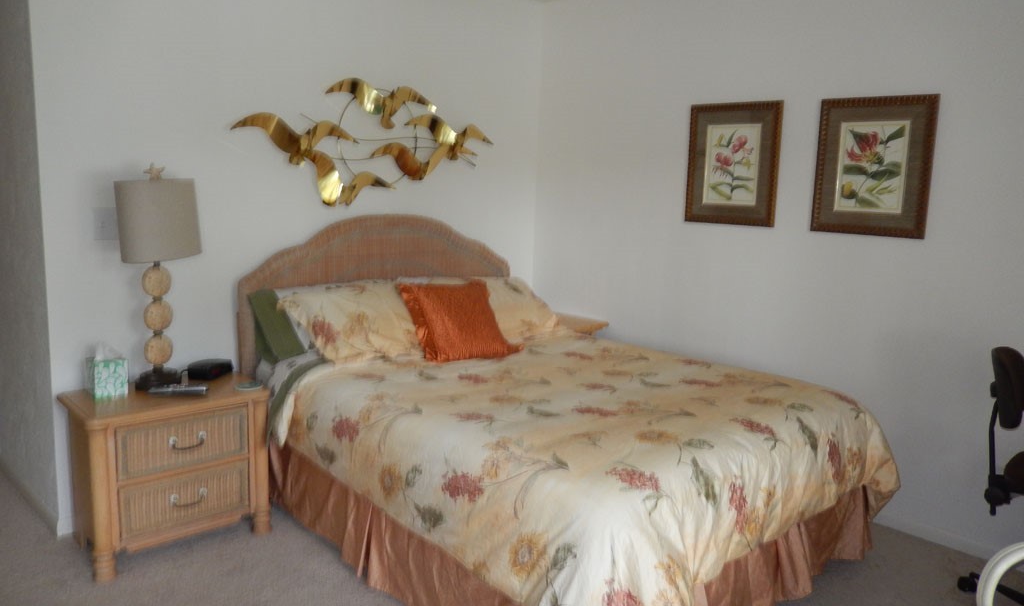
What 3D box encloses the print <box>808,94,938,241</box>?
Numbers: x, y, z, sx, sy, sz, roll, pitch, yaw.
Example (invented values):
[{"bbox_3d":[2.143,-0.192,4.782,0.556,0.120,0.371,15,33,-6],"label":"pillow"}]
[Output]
[{"bbox_3d":[1.534,-0.578,3.145,0.467,0.574,0.030,11,13,43],"label":"print"}]

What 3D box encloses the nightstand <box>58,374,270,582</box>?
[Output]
[{"bbox_3d":[-1.317,0.626,2.840,0.650,0.582,0.405,-6,13,-42],"label":"nightstand"}]

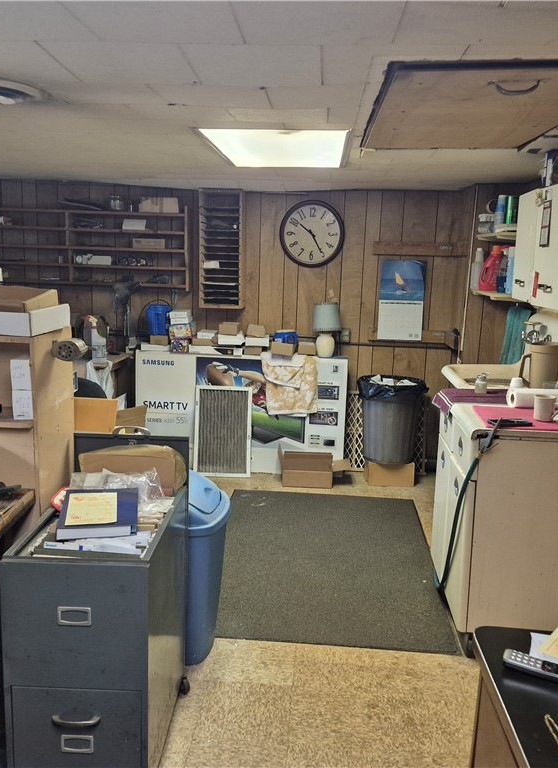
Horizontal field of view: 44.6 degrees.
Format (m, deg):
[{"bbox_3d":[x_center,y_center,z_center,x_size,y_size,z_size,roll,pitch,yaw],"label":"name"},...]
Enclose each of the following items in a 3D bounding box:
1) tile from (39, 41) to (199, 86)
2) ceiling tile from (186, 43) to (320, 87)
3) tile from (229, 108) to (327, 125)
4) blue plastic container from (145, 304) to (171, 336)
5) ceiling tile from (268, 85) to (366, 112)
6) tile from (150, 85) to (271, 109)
[{"bbox_3d":[-0.367,-0.771,1.644,0.310,0.015,0.320,3,10,3],"label":"tile"},{"bbox_3d":[-0.067,-0.953,2.025,0.395,0.015,0.385,3,9,4],"label":"ceiling tile"},{"bbox_3d":[0.003,-1.094,2.769,0.390,0.015,0.360,3,9,4],"label":"tile"},{"bbox_3d":[-0.819,-0.436,4.667,0.165,0.213,0.165,2,11,4],"label":"blue plastic container"},{"bbox_3d":[0.134,-1.009,2.401,0.340,0.015,0.390,3,9,4],"label":"ceiling tile"},{"bbox_3d":[-0.185,-0.808,1.901,0.305,0.013,0.305,2,11,4],"label":"tile"}]

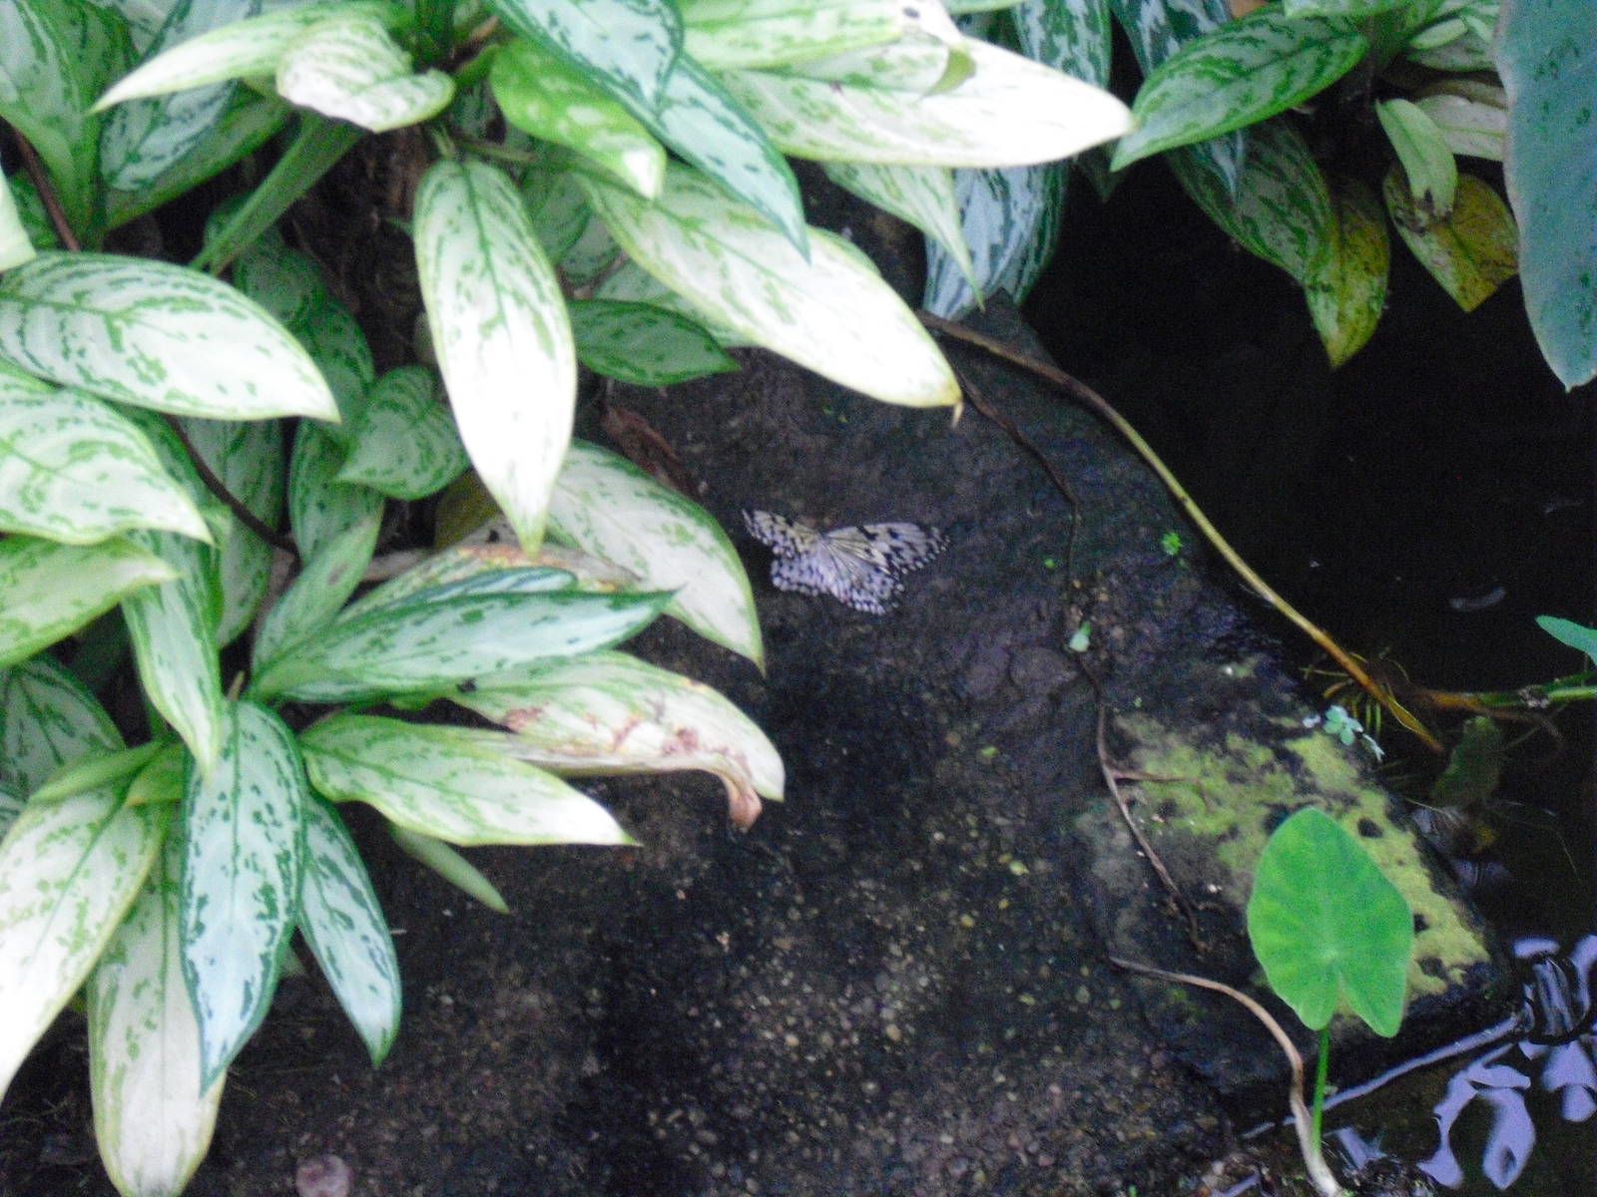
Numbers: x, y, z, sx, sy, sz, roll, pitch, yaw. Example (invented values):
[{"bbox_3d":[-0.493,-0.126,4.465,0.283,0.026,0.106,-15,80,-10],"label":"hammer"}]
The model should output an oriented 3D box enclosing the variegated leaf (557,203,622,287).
[{"bbox_3d":[-0.115,-0.203,2.720,0.050,0.020,0.066,9,72,-3],"label":"variegated leaf"}]

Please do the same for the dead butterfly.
[{"bbox_3d":[0.025,-0.020,2.640,0.113,0.020,0.072,5,42,6],"label":"dead butterfly"}]

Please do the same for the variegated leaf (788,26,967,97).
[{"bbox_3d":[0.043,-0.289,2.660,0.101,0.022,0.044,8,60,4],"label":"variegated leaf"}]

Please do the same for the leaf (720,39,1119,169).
[{"bbox_3d":[0.061,-0.252,2.500,0.222,0.035,0.078,9,60,-2],"label":"leaf"}]

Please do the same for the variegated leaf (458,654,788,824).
[{"bbox_3d":[-0.093,0.068,2.420,0.178,0.040,0.075,16,57,-6],"label":"variegated leaf"}]

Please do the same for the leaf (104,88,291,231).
[{"bbox_3d":[-0.324,-0.239,2.660,0.123,0.028,0.064,-35,63,-9],"label":"leaf"}]

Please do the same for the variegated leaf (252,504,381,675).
[{"bbox_3d":[-0.237,-0.004,2.430,0.036,0.106,0.020,46,14,34],"label":"variegated leaf"}]

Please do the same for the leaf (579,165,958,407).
[{"bbox_3d":[-0.015,-0.169,2.620,0.235,0.035,0.078,29,62,13],"label":"leaf"}]

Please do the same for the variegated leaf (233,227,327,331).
[{"bbox_3d":[-0.277,-0.164,2.620,0.060,0.085,0.025,-11,15,-8],"label":"variegated leaf"}]

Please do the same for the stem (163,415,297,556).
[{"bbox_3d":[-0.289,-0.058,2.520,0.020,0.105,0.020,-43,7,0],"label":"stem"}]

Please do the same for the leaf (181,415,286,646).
[{"bbox_3d":[-0.292,-0.037,2.540,0.064,0.028,0.129,6,74,-10],"label":"leaf"}]

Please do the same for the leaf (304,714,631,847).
[{"bbox_3d":[-0.162,0.089,2.420,0.172,0.025,0.049,15,62,12],"label":"leaf"}]

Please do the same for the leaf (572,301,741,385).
[{"bbox_3d":[-0.083,-0.136,2.630,0.110,0.022,0.050,13,60,-5],"label":"leaf"}]

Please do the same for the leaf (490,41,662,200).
[{"bbox_3d":[-0.113,-0.248,2.540,0.118,0.025,0.045,40,74,-6],"label":"leaf"}]

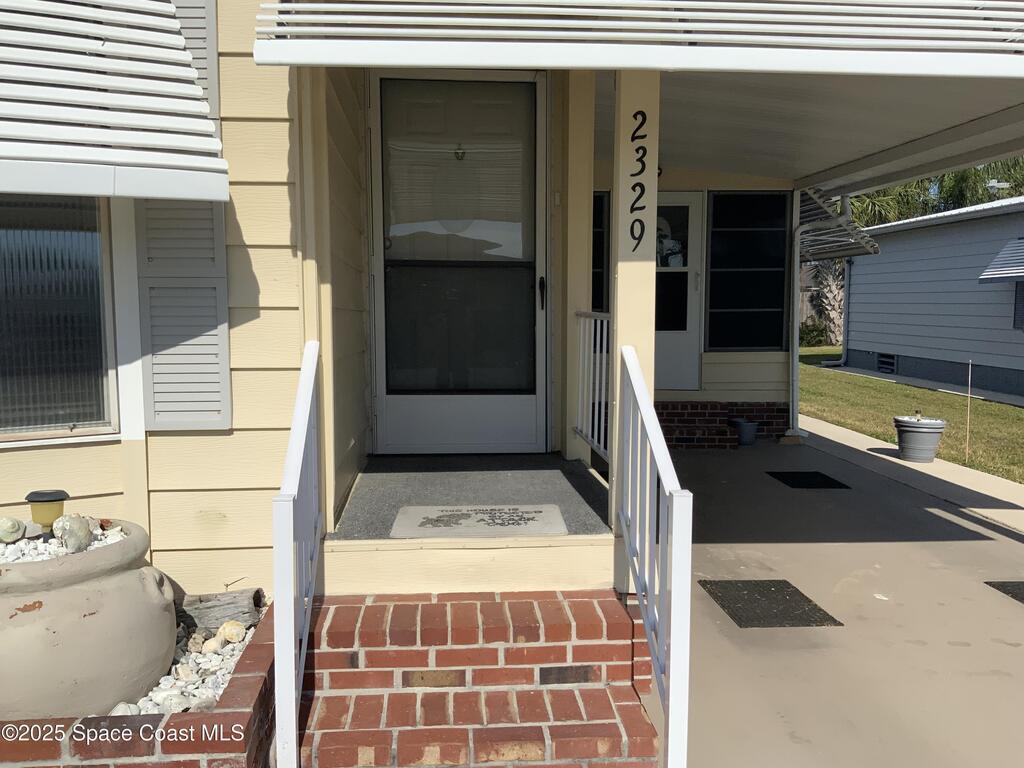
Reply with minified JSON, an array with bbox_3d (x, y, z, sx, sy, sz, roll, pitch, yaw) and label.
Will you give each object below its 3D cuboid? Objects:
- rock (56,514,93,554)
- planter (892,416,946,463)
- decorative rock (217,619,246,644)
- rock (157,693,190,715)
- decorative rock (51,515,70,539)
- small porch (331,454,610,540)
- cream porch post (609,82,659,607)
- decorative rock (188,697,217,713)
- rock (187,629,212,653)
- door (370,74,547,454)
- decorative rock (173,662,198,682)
[{"bbox_3d":[-1.199,0.412,2.348,0.093,0.095,0.092,0,6,-4],"label":"rock"},{"bbox_3d":[3.782,0.523,7.997,0.435,0.380,0.435,0,6,-4],"label":"planter"},{"bbox_3d":[-0.863,0.763,2.645,0.087,0.067,0.078,0,6,-4],"label":"decorative rock"},{"bbox_3d":[-0.866,0.822,2.201,0.080,0.050,0.062,0,6,-4],"label":"rock"},{"bbox_3d":[-1.248,0.399,2.380,0.051,0.063,0.060,0,6,-4],"label":"decorative rock"},{"bbox_3d":[-0.195,0.489,3.719,0.964,0.100,1.614,0,6,-4],"label":"small porch"},{"bbox_3d":[0.437,-0.389,3.080,0.137,2.280,0.137,0,6,-4],"label":"cream porch post"},{"bbox_3d":[-0.797,0.828,2.210,0.070,0.042,0.070,0,6,-4],"label":"decorative rock"},{"bbox_3d":[-0.935,0.771,2.563,0.067,0.068,0.060,0,6,-4],"label":"rock"},{"bbox_3d":[-0.281,-0.640,4.692,0.955,2.050,0.050,0,6,-4],"label":"door"},{"bbox_3d":[-0.902,0.799,2.373,0.067,0.048,0.060,0,6,-4],"label":"decorative rock"}]

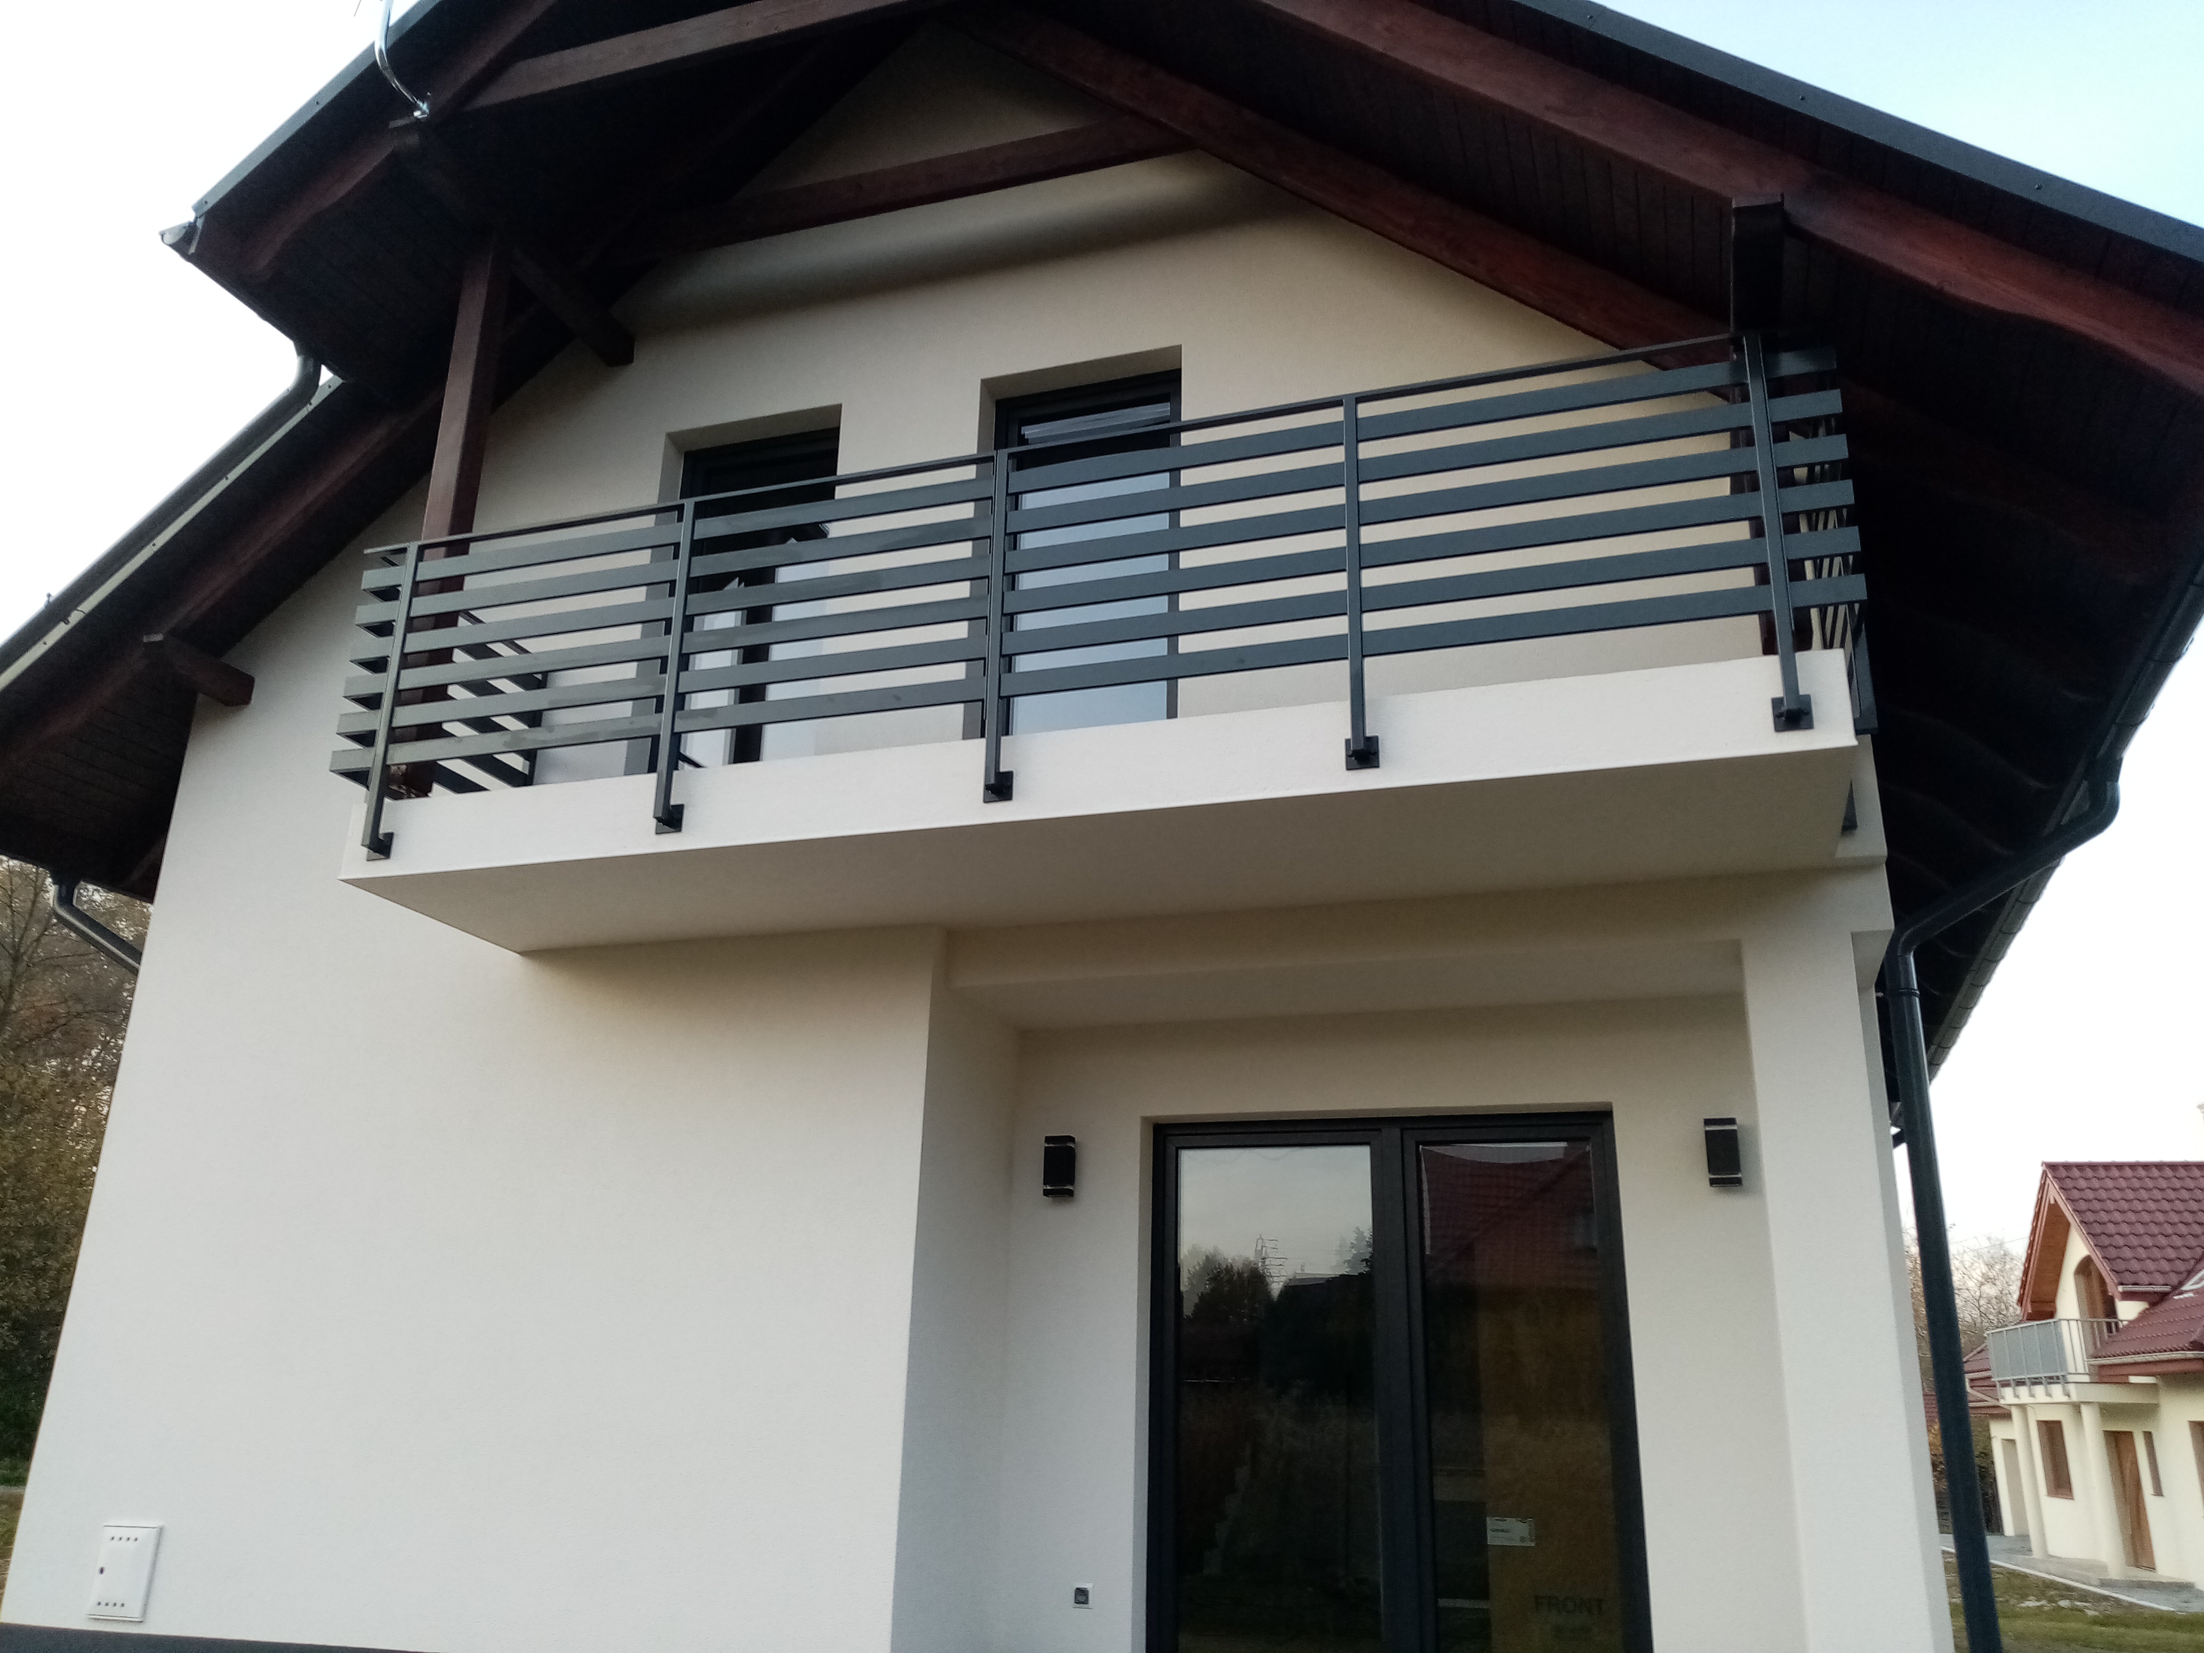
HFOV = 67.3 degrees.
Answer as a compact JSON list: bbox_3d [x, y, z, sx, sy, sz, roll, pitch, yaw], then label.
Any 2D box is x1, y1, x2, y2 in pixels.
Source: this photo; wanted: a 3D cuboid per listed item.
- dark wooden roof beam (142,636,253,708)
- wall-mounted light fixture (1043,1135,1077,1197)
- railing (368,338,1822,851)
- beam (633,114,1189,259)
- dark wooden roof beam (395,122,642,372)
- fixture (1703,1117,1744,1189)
[{"bbox_3d":[-4.455,-0.766,8.152,0.150,0.155,0.550,-5,-19,18],"label":"dark wooden roof beam"},{"bbox_3d":[-0.177,1.473,7.137,0.114,0.242,0.090,-5,-19,18],"label":"wall-mounted light fixture"},{"bbox_3d":[-0.216,-0.527,6.151,5.456,1.297,1.196,-5,-19,18],"label":"railing"},{"bbox_3d":[-0.989,-2.864,7.469,2.883,0.211,0.060,-5,-19,18],"label":"beam"},{"bbox_3d":[-2.644,-2.614,7.572,0.135,0.155,1.580,-5,-19,18],"label":"dark wooden roof beam"},{"bbox_3d":[2.370,1.250,6.317,0.114,0.242,0.090,-5,-19,18],"label":"fixture"}]

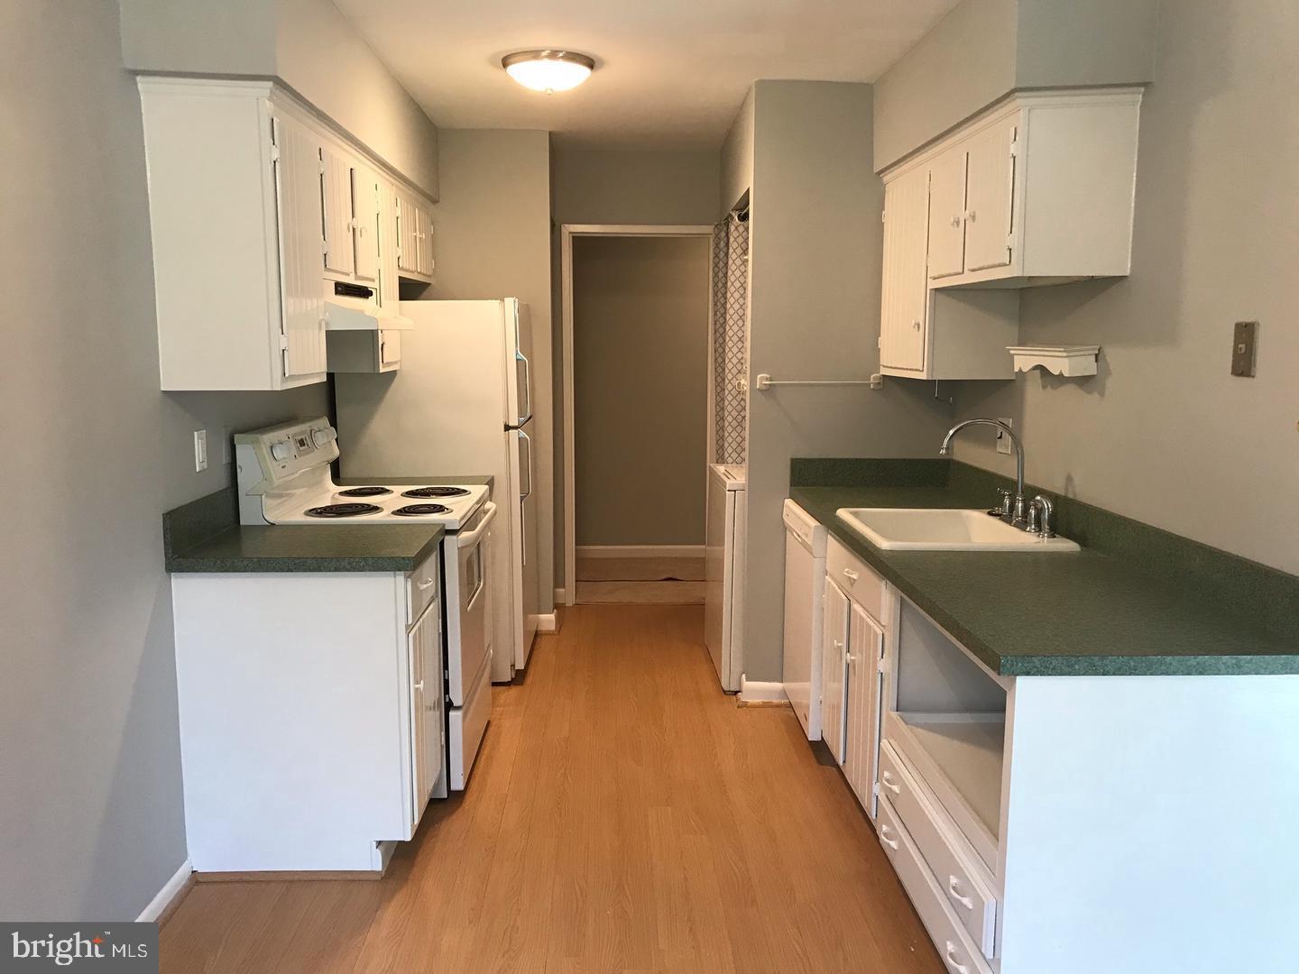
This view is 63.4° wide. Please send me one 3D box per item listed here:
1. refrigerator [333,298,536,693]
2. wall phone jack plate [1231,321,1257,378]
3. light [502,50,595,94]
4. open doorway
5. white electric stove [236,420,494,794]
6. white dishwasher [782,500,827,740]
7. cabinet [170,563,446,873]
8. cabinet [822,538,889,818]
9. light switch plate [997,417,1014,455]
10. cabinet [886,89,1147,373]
[{"bbox_3d":[-0.919,-0.007,4.783,0.790,1.645,0.740,0,8,-2],"label":"refrigerator"},{"bbox_3d":[1.277,-0.296,2.264,0.009,0.114,0.075,0,8,-2],"label":"wall phone jack plate"},{"bbox_3d":[-0.352,-1.444,3.714,0.330,0.115,0.330,0,8,-2],"label":"light"},{"bbox_3d":[-0.062,-0.378,5.842,0.831,2.091,0.120,0,8,-2],"label":"open doorway"},{"bbox_3d":[-0.953,0.371,3.766,0.718,1.195,0.760,0,8,-2],"label":"white electric stove"},{"bbox_3d":[0.851,0.505,3.906,0.615,0.847,0.600,0,8,-2],"label":"white dishwasher"},{"bbox_3d":[-0.966,0.618,3.120,0.628,0.874,0.505,0,8,-2],"label":"cabinet"},{"bbox_3d":[0.915,0.605,3.231,0.622,0.837,0.750,0,8,-2],"label":"cabinet"},{"bbox_3d":[1.212,-0.177,3.591,0.012,0.118,0.118,0,8,-2],"label":"light switch plate"},{"bbox_3d":[1.066,-0.724,3.400,0.317,0.763,1.375,0,8,-2],"label":"cabinet"}]

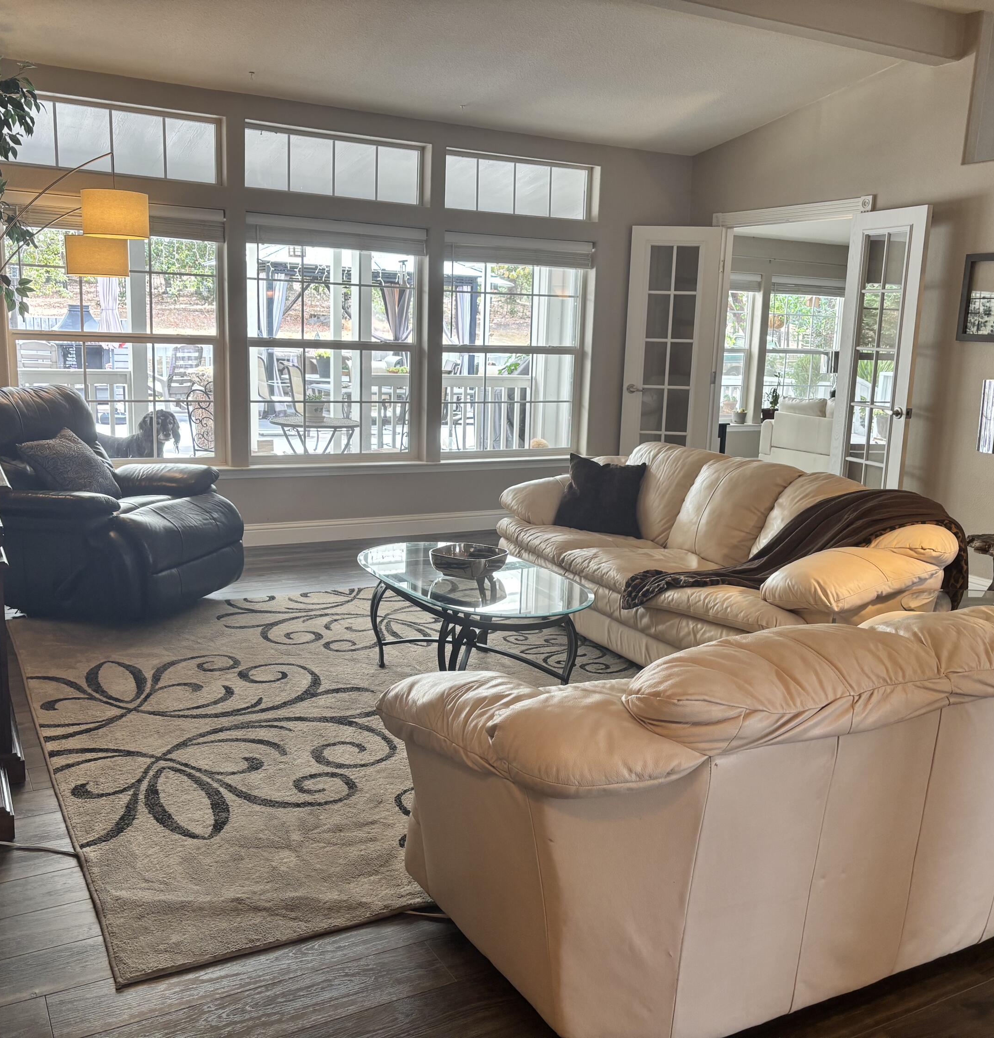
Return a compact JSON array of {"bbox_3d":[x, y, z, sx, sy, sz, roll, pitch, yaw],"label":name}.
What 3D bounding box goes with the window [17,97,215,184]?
[{"bbox_3d":[-2.089,-2.072,5.698,1.154,0.361,0.110,-4,12,-29],"label":"window"}]

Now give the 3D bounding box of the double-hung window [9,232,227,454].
[{"bbox_3d":[-2.134,-0.976,5.901,1.161,1.369,0.110,-4,12,-29],"label":"double-hung window"}]

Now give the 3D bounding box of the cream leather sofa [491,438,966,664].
[{"bbox_3d":[0.851,0.155,4.681,0.945,0.841,2.238,-4,12,-29],"label":"cream leather sofa"}]

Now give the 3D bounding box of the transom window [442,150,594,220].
[{"bbox_3d":[0.142,-2.183,6.864,1.161,0.366,0.080,-4,12,-29],"label":"transom window"}]

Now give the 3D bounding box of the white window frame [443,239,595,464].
[{"bbox_3d":[0.117,-1.175,7.149,1.181,1.483,0.110,-4,12,-29],"label":"white window frame"}]

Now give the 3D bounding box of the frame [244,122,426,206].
[{"bbox_3d":[-0.965,-2.117,6.258,1.163,0.368,0.080,-4,12,-29],"label":"frame"}]

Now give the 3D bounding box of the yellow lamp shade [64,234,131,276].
[{"bbox_3d":[-1.900,-1.249,4.947,0.280,0.185,0.280,-4,12,-29],"label":"yellow lamp shade"}]

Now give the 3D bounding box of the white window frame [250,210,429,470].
[{"bbox_3d":[-0.992,-1.076,6.432,1.157,1.471,0.100,-4,12,-29],"label":"white window frame"}]

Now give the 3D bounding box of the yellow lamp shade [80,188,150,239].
[{"bbox_3d":[-1.846,-1.471,5.018,0.302,0.212,0.302,-4,12,-29],"label":"yellow lamp shade"}]

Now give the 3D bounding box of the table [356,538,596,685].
[{"bbox_3d":[-0.102,0.416,3.902,0.710,0.426,1.235,-4,12,-29],"label":"table"}]

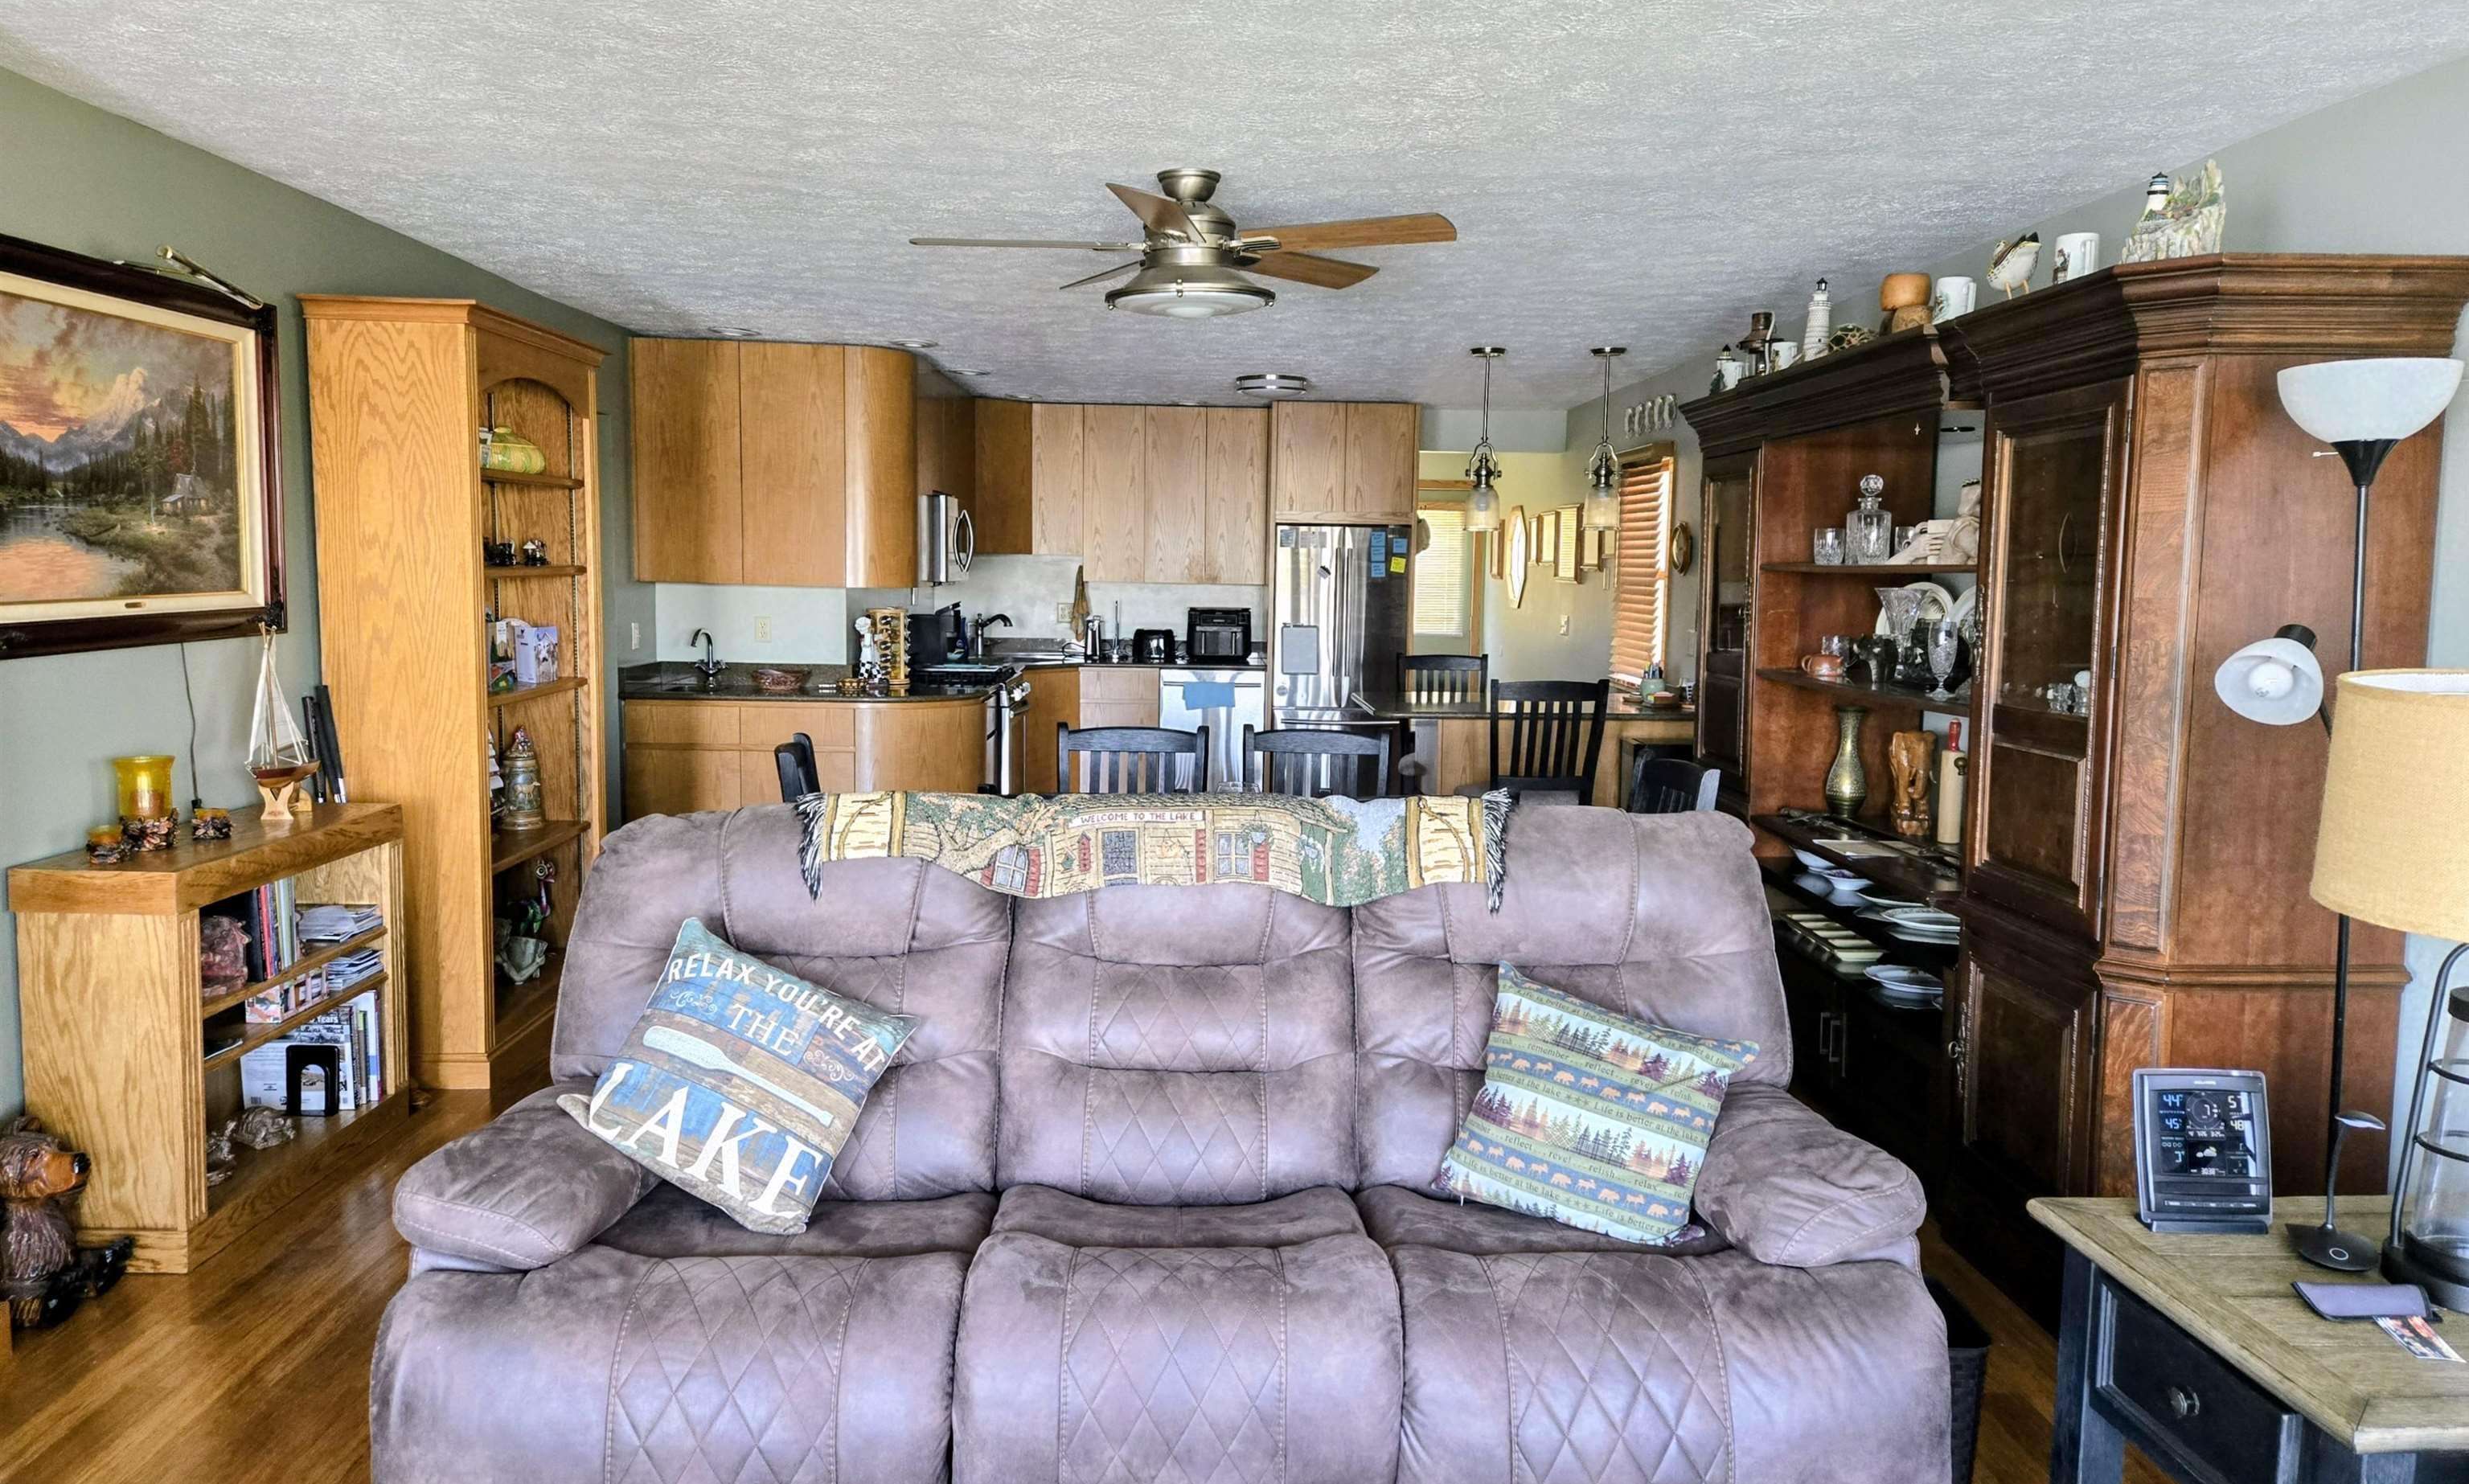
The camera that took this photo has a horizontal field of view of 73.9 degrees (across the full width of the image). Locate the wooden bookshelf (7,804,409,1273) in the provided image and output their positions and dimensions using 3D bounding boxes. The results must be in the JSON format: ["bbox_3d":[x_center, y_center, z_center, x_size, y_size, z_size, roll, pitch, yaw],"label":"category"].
[{"bbox_3d":[-2.246,0.596,3.742,0.300,0.800,1.140,0,5,-5],"label":"wooden bookshelf"}]

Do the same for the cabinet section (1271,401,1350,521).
[{"bbox_3d":[0.413,-1.634,9.724,0.415,0.674,0.610,0,5,-3],"label":"cabinet section"}]

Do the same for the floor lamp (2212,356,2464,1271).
[{"bbox_3d":[1.670,0.284,2.503,0.380,1.750,0.320,4,6,34],"label":"floor lamp"}]

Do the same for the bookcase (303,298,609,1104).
[{"bbox_3d":[-2.208,-0.145,4.807,0.450,2.095,0.940,1,5,-1],"label":"bookcase"}]

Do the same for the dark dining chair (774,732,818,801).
[{"bbox_3d":[-0.873,0.485,4.218,0.530,0.970,0.450,0,6,-2],"label":"dark dining chair"}]

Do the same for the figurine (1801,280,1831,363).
[{"bbox_3d":[1.496,-1.074,4.220,0.085,0.235,0.085,1,5,-2],"label":"figurine"}]

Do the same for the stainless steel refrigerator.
[{"bbox_3d":[0.609,-0.375,9.734,0.810,1.760,0.760,1,5,-2],"label":"stainless steel refrigerator"}]

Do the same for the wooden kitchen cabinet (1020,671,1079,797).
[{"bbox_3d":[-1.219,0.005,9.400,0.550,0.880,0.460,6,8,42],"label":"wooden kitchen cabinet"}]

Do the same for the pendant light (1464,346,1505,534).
[{"bbox_3d":[1.075,-1.299,7.062,0.170,0.820,0.170,1,5,-2],"label":"pendant light"}]

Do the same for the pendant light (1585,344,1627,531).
[{"bbox_3d":[1.612,-1.309,7.097,0.175,0.770,0.175,0,6,-2],"label":"pendant light"}]

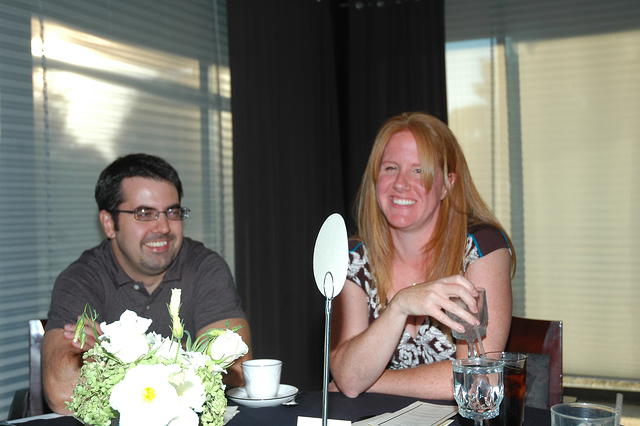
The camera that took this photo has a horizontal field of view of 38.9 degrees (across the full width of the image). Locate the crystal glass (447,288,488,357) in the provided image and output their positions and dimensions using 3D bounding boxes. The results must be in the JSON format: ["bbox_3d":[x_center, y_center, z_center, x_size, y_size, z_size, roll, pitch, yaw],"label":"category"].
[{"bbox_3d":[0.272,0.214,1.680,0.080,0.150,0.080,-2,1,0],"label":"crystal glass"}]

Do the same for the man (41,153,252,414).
[{"bbox_3d":[-0.370,0.505,1.970,0.560,1.250,0.760,-2,2,-18],"label":"man"}]

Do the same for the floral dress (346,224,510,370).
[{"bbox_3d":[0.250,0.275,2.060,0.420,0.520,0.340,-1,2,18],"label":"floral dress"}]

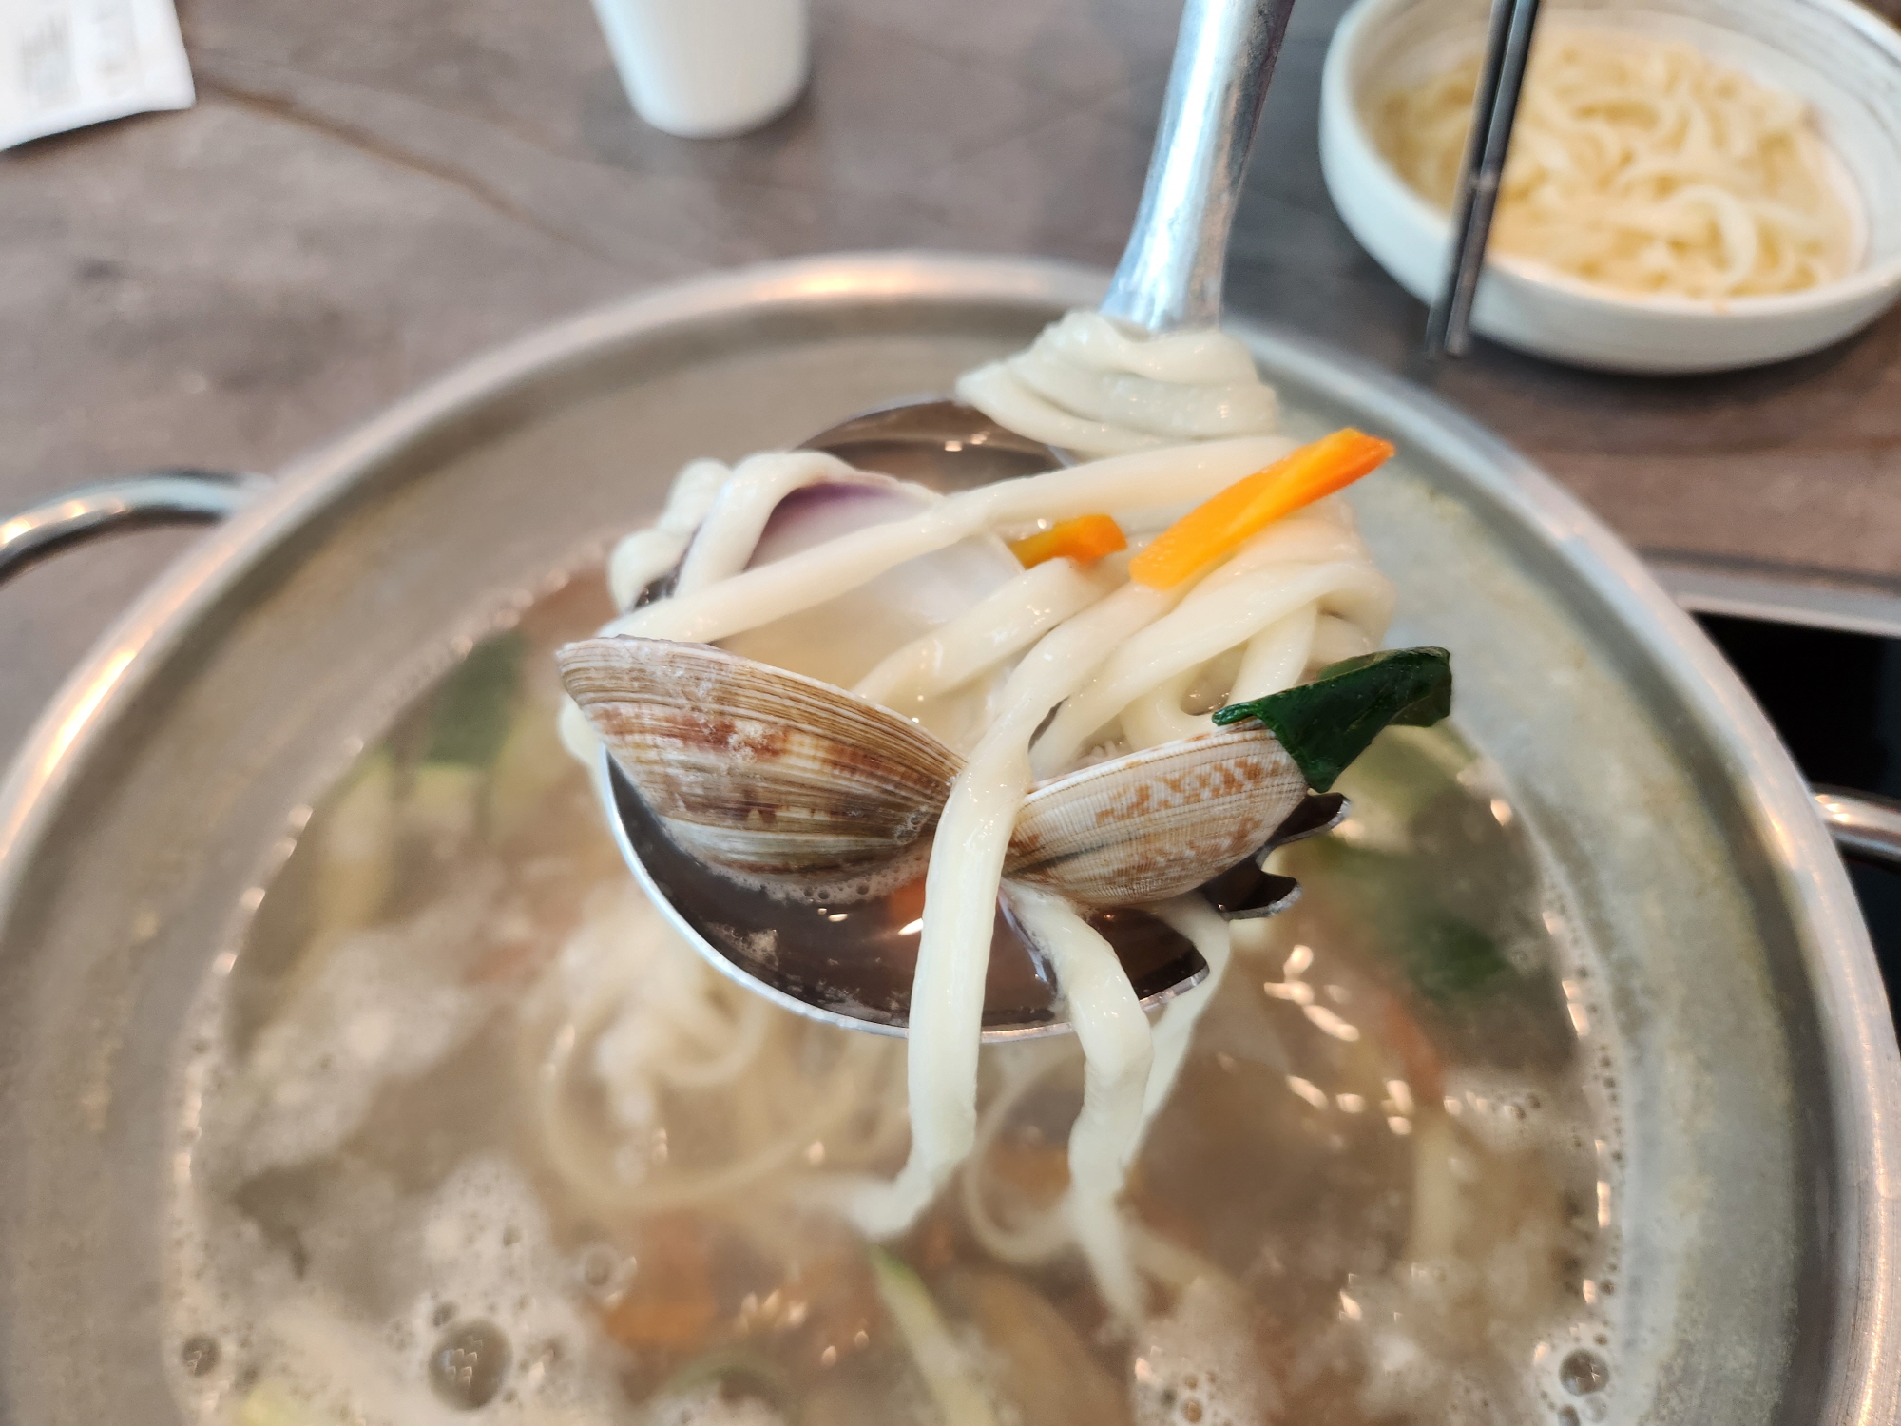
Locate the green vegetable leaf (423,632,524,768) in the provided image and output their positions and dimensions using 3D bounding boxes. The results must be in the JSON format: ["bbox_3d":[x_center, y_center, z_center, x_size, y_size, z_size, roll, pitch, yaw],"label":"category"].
[{"bbox_3d":[-0.090,-0.002,0.237,0.015,0.006,0.025,18,69,8],"label":"green vegetable leaf"}]

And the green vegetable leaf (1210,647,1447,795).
[{"bbox_3d":[0.045,0.001,0.148,0.026,0.012,0.013,-12,68,-4],"label":"green vegetable leaf"}]

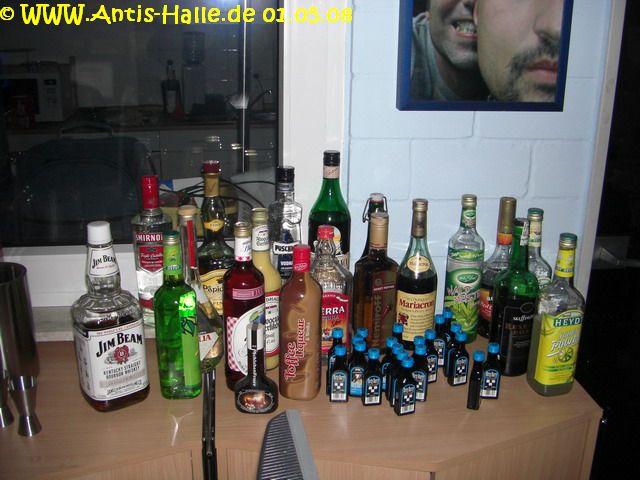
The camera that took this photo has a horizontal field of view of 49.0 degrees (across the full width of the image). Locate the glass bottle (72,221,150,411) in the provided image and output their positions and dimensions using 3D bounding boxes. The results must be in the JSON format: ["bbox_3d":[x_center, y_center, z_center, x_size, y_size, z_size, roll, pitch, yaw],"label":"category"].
[{"bbox_3d":[-0.353,0.119,1.170,0.096,0.304,0.096,-12,22,-36],"label":"glass bottle"}]

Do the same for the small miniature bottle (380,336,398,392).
[{"bbox_3d":[0.124,0.217,1.224,0.030,0.097,0.019,2,18,5],"label":"small miniature bottle"}]

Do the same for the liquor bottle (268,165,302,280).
[{"bbox_3d":[-0.071,0.006,1.461,0.073,0.313,0.067,0,17,-5],"label":"liquor bottle"}]

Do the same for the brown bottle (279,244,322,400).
[{"bbox_3d":[-0.034,0.141,1.217,0.073,0.264,0.073,0,17,0],"label":"brown bottle"}]

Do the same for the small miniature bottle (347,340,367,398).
[{"bbox_3d":[0.068,0.222,1.208,0.030,0.097,0.019,4,18,11],"label":"small miniature bottle"}]

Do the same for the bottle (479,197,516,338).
[{"bbox_3d":[0.372,0.056,1.427,0.078,0.288,0.078,4,18,11],"label":"bottle"}]

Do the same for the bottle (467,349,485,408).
[{"bbox_3d":[0.259,0.234,1.165,0.021,0.097,0.029,6,17,17],"label":"bottle"}]

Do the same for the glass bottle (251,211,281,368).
[{"bbox_3d":[-0.109,0.093,1.312,0.071,0.300,0.071,-4,17,-14],"label":"glass bottle"}]

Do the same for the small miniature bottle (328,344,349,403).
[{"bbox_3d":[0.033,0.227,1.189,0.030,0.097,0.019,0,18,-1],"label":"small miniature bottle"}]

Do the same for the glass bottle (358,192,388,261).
[{"bbox_3d":[0.118,0.044,1.508,0.072,0.287,0.072,0,17,0],"label":"glass bottle"}]

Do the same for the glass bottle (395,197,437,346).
[{"bbox_3d":[0.191,0.066,1.378,0.077,0.294,0.077,1,18,0],"label":"glass bottle"}]

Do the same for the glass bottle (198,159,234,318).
[{"bbox_3d":[-0.214,0.004,1.428,0.084,0.332,0.084,-7,18,-24],"label":"glass bottle"}]

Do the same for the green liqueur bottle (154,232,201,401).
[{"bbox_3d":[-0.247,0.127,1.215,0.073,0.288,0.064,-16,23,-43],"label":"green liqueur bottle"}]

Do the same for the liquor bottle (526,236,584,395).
[{"bbox_3d":[0.415,0.126,1.217,0.072,0.277,0.071,-4,17,-16],"label":"liquor bottle"}]

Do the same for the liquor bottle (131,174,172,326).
[{"bbox_3d":[-0.329,0.024,1.405,0.076,0.302,0.076,-3,17,-12],"label":"liquor bottle"}]

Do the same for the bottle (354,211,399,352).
[{"bbox_3d":[0.110,0.081,1.367,0.073,0.270,0.067,1,18,0],"label":"bottle"}]

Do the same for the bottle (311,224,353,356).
[{"bbox_3d":[0.009,0.101,1.318,0.104,0.260,0.070,-2,18,-10],"label":"bottle"}]

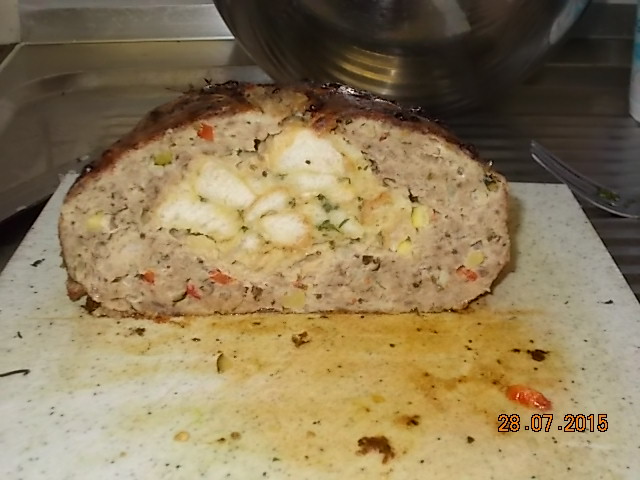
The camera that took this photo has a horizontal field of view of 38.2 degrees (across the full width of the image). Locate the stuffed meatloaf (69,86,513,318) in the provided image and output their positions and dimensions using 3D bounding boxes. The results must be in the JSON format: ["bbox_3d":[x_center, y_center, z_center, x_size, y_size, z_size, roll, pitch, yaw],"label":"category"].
[{"bbox_3d":[-0.015,-0.031,0.380,0.162,0.079,0.110,-1,25,-3],"label":"stuffed meatloaf"}]

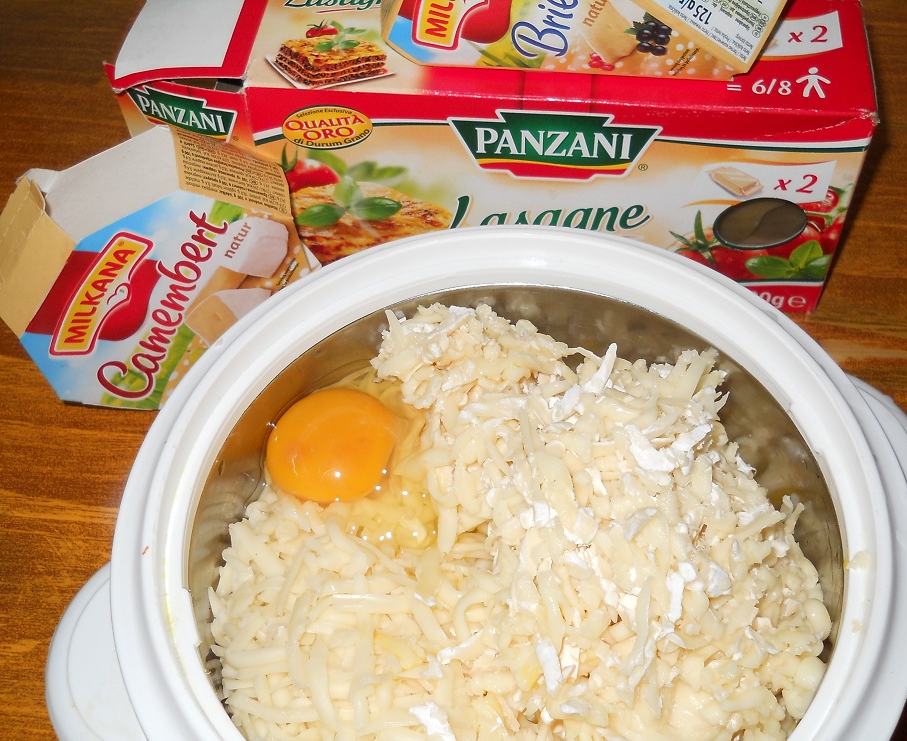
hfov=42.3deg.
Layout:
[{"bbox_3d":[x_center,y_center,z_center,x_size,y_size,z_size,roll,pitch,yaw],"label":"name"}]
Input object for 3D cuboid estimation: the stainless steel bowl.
[{"bbox_3d":[0.016,0.058,0.310,0.156,0.064,0.156,-2,54,2],"label":"stainless steel bowl"}]

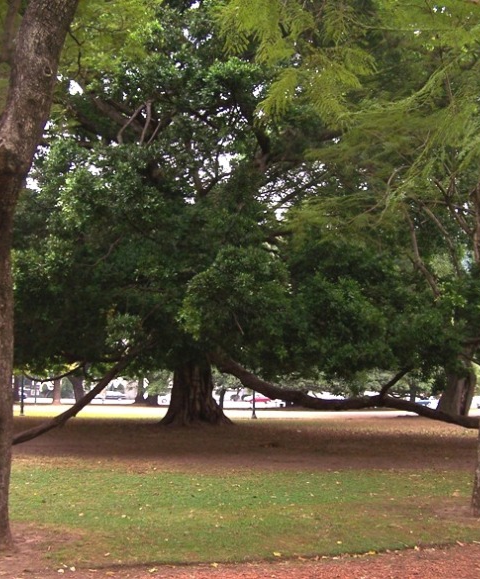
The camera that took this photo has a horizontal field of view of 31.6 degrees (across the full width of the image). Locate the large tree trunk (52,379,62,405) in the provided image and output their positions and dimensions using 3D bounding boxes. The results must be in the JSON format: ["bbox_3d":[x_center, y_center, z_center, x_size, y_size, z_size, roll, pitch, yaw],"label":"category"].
[{"bbox_3d":[-17.873,10.014,83.000,1.000,2.600,0.980,0,-7,0],"label":"large tree trunk"}]

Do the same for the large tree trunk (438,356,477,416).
[{"bbox_3d":[12.319,5.508,48.000,2.100,3.400,2.000,0,-7,0],"label":"large tree trunk"}]

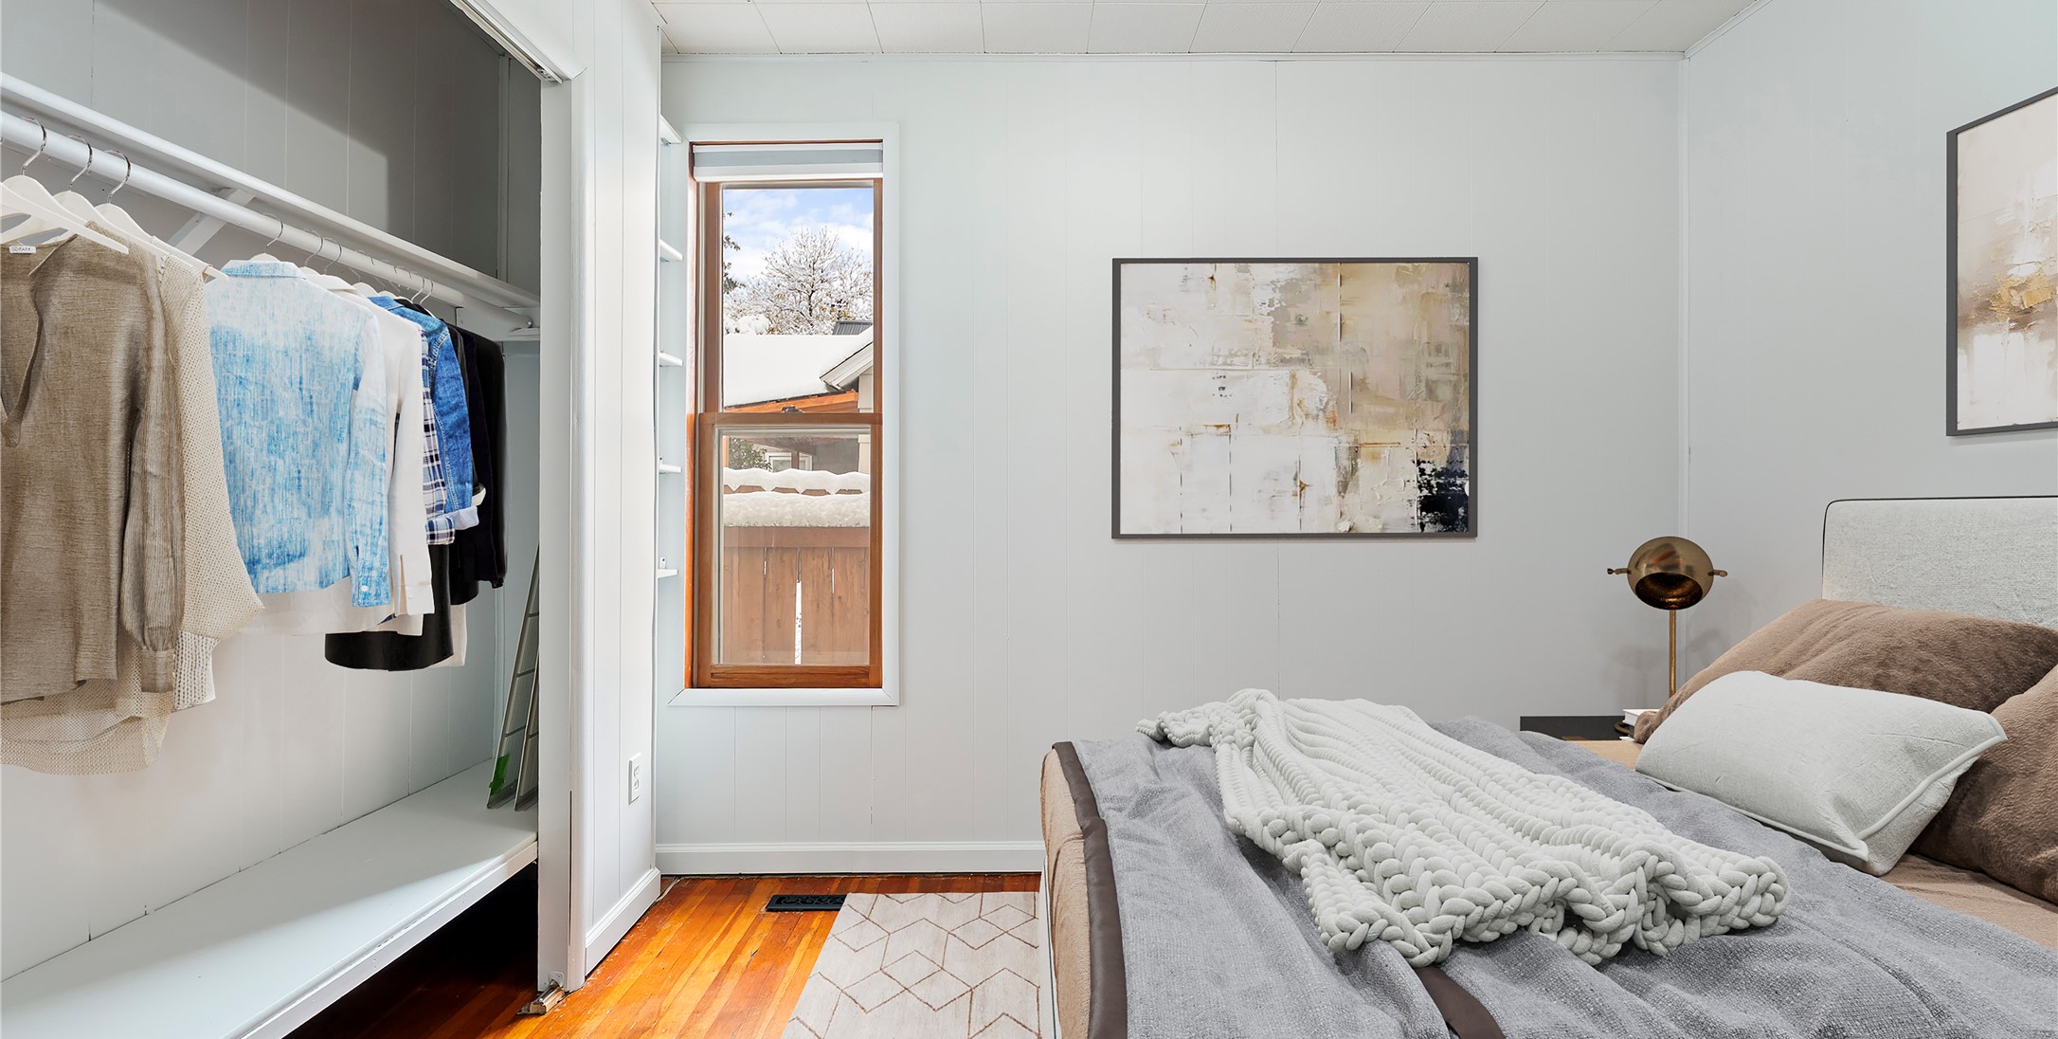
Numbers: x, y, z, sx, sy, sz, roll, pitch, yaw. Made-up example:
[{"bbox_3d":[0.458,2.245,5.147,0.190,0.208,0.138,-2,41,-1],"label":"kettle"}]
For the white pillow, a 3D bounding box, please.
[{"bbox_3d":[1.332,0.410,1.587,0.305,0.145,0.480,-42,3,-1],"label":"white pillow"}]

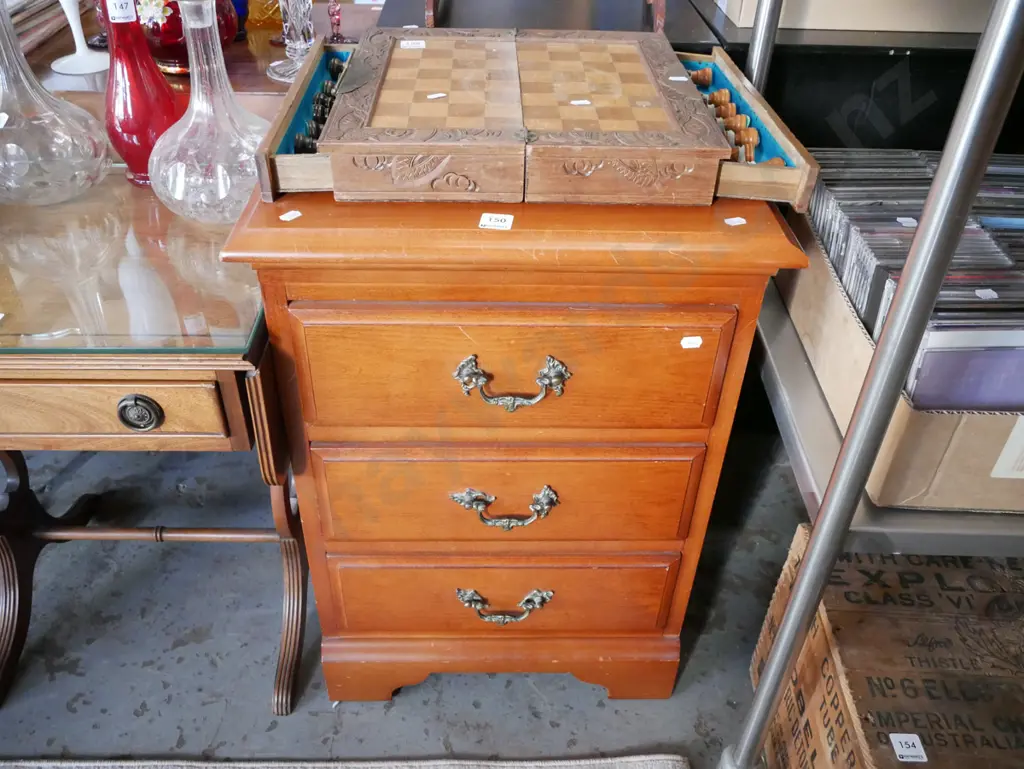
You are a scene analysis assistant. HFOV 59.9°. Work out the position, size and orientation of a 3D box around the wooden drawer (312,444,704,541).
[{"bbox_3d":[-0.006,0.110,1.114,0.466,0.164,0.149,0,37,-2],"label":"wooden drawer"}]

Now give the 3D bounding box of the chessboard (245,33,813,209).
[{"bbox_3d":[0.022,-0.327,1.049,0.557,0.068,0.404,0,37,-2],"label":"chessboard"}]

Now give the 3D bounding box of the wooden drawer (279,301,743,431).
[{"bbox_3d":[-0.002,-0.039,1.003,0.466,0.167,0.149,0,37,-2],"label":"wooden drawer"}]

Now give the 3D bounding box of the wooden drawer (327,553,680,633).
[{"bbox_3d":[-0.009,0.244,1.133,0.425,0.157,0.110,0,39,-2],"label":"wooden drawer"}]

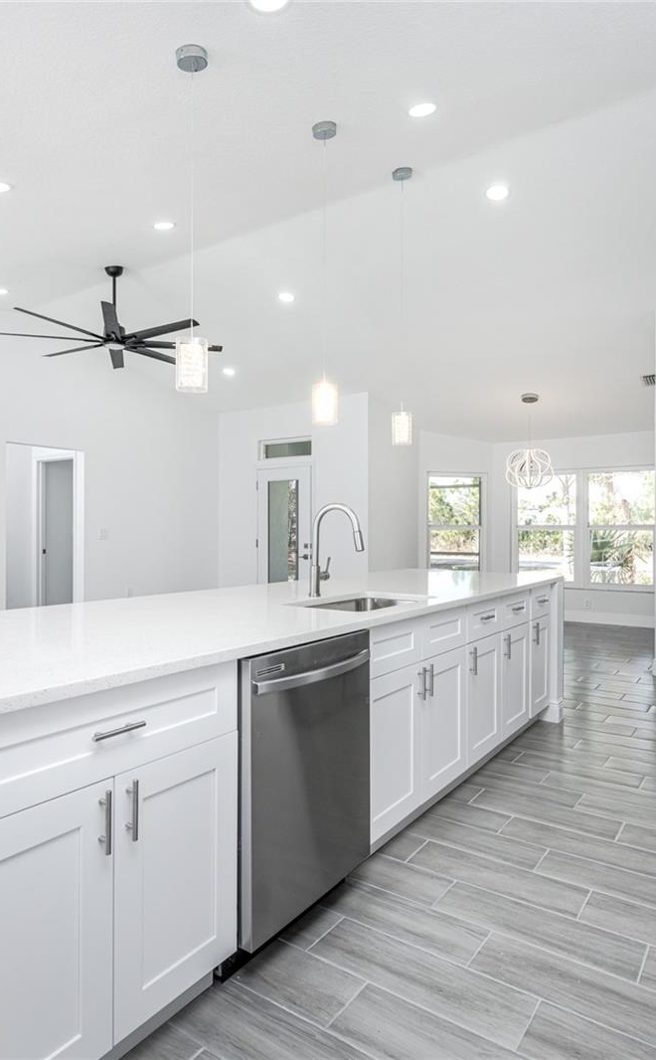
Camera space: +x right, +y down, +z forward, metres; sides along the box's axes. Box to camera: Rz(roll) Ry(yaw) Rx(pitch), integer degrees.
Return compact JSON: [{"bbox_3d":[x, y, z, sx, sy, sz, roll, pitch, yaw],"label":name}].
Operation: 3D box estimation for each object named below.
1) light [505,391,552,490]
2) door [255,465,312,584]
[{"bbox_3d":[2.325,-1.022,7.120,0.530,1.080,0.530,0,0,35],"label":"light"},{"bbox_3d":[-0.577,0.206,8.085,0.920,2.040,0.070,0,0,35],"label":"door"}]

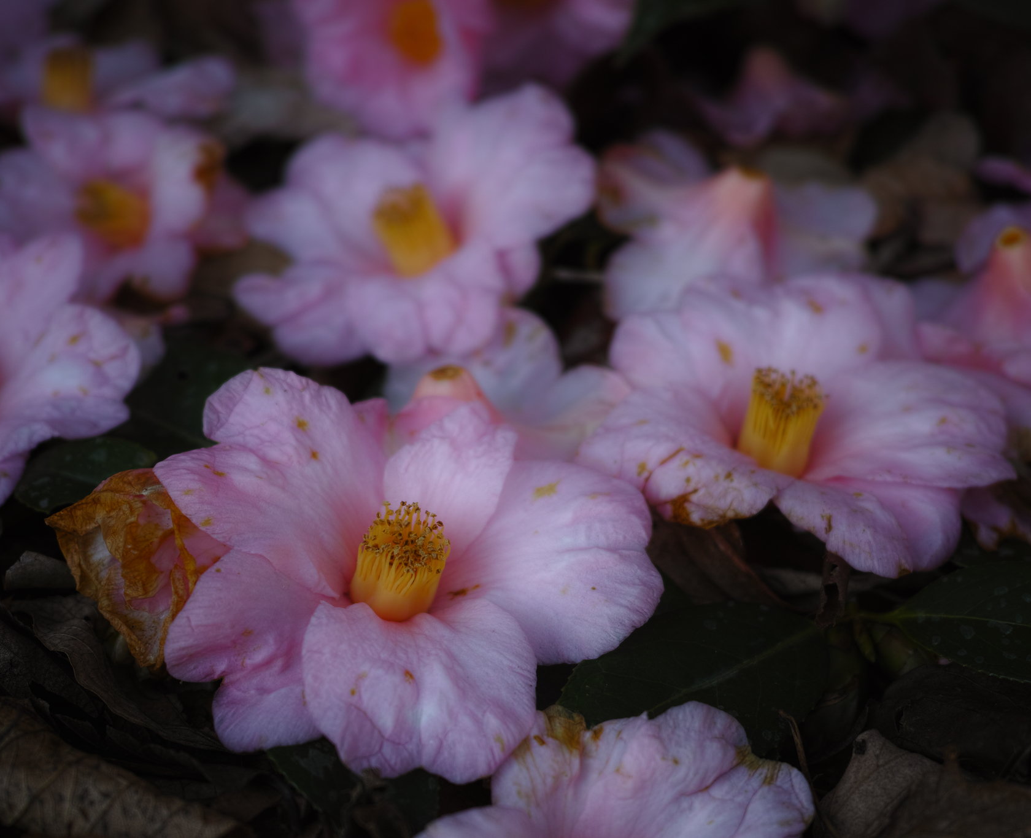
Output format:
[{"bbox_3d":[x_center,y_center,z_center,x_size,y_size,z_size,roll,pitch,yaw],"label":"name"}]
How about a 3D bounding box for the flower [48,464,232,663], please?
[{"bbox_3d":[-0.073,0.029,0.306,0.038,0.030,0.033,0,35,0],"label":"flower"}]

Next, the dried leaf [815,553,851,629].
[{"bbox_3d":[0.064,0.034,0.318,0.008,0.016,0.008,0,35,0],"label":"dried leaf"}]

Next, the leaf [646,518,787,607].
[{"bbox_3d":[0.046,0.032,0.368,0.042,0.020,0.036,0,30,0],"label":"leaf"}]

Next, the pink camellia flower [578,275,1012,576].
[{"bbox_3d":[0.063,0.002,0.355,0.098,0.043,0.088,0,35,0],"label":"pink camellia flower"}]

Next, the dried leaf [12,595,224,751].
[{"bbox_3d":[-0.077,0.049,0.304,0.055,0.015,0.023,25,42,31],"label":"dried leaf"}]

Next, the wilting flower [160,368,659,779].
[{"bbox_3d":[-0.023,0.033,0.340,0.103,0.046,0.092,0,30,0],"label":"wilting flower"}]

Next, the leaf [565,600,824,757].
[{"bbox_3d":[0.040,0.056,0.339,0.064,0.014,0.046,-20,36,-31],"label":"leaf"}]

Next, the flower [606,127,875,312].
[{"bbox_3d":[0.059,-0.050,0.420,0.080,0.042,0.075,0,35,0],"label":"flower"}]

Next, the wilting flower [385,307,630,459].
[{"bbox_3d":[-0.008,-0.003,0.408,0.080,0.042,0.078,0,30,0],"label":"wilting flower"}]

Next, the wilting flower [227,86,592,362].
[{"bbox_3d":[-0.027,-0.052,0.420,0.098,0.042,0.092,-10,43,7],"label":"wilting flower"}]

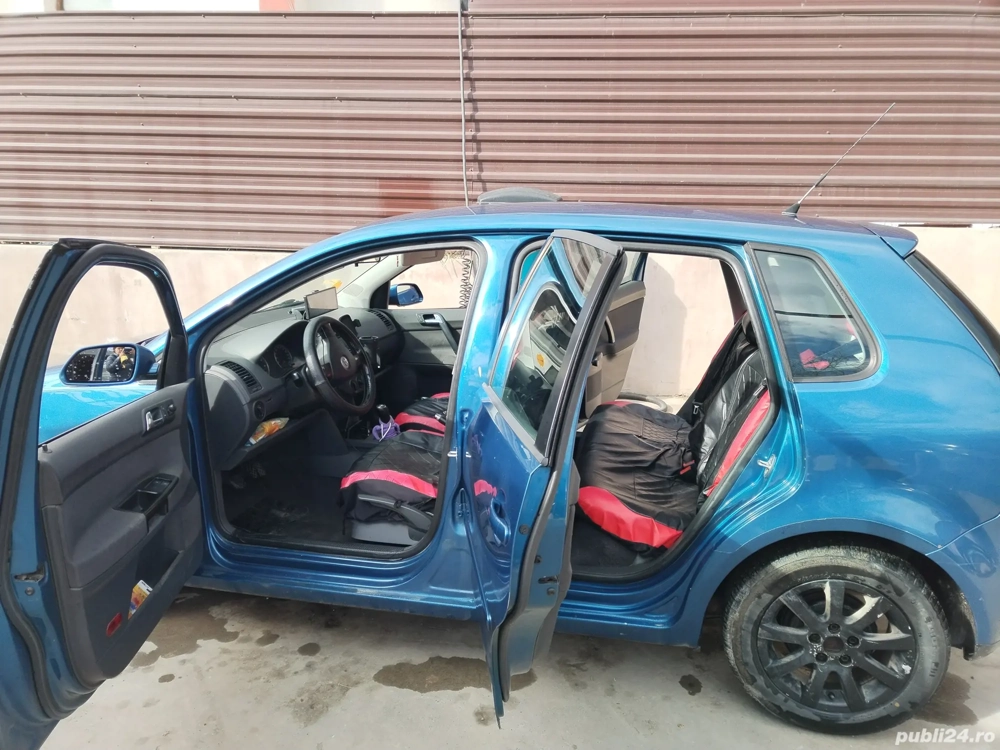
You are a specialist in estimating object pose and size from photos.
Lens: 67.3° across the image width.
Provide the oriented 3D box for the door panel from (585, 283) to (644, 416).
[{"bbox_3d":[0.635,-0.133,3.992,0.100,0.630,0.740,7,16,36],"label":"door panel"}]

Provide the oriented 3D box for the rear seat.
[{"bbox_3d":[0.717,0.134,2.781,0.780,0.700,1.300,1,14,15],"label":"rear seat"}]

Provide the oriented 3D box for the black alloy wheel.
[{"bbox_3d":[0.921,0.708,2.096,0.580,0.580,0.190,1,14,15],"label":"black alloy wheel"}]

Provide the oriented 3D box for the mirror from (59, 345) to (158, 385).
[{"bbox_3d":[-1.176,-0.033,2.250,0.240,0.128,0.120,-4,13,-6],"label":"mirror"}]

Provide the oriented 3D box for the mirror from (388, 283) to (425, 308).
[{"bbox_3d":[-0.491,-0.419,3.911,0.120,0.128,0.210,1,14,15],"label":"mirror"}]

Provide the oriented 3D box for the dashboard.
[{"bbox_3d":[-0.860,-0.039,3.179,0.580,0.460,1.380,1,14,15],"label":"dashboard"}]

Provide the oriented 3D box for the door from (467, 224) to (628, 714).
[{"bbox_3d":[0.044,0.245,1.772,0.270,1.140,0.920,-5,13,-10],"label":"door"}]

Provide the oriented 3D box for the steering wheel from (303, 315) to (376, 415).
[{"bbox_3d":[-0.576,-0.042,2.720,0.100,0.380,0.380,-25,5,20],"label":"steering wheel"}]

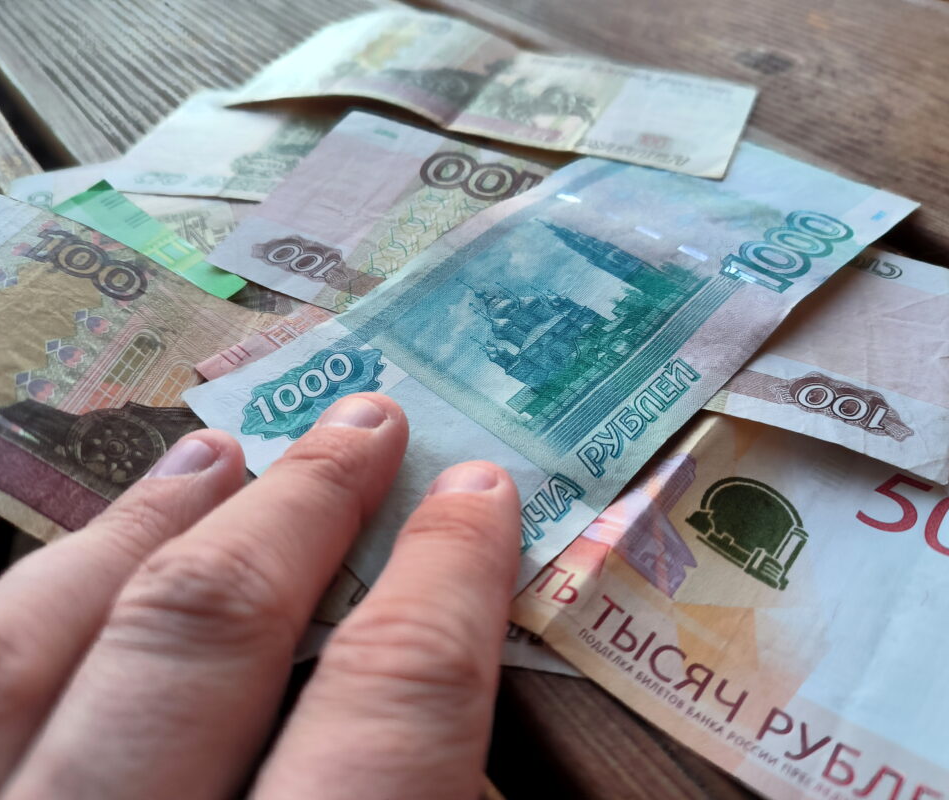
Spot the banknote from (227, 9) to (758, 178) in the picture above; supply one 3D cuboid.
[{"bbox_3d":[0.005,-0.096,0.223,0.148,0.011,0.065,15,48,15],"label":"banknote"}]

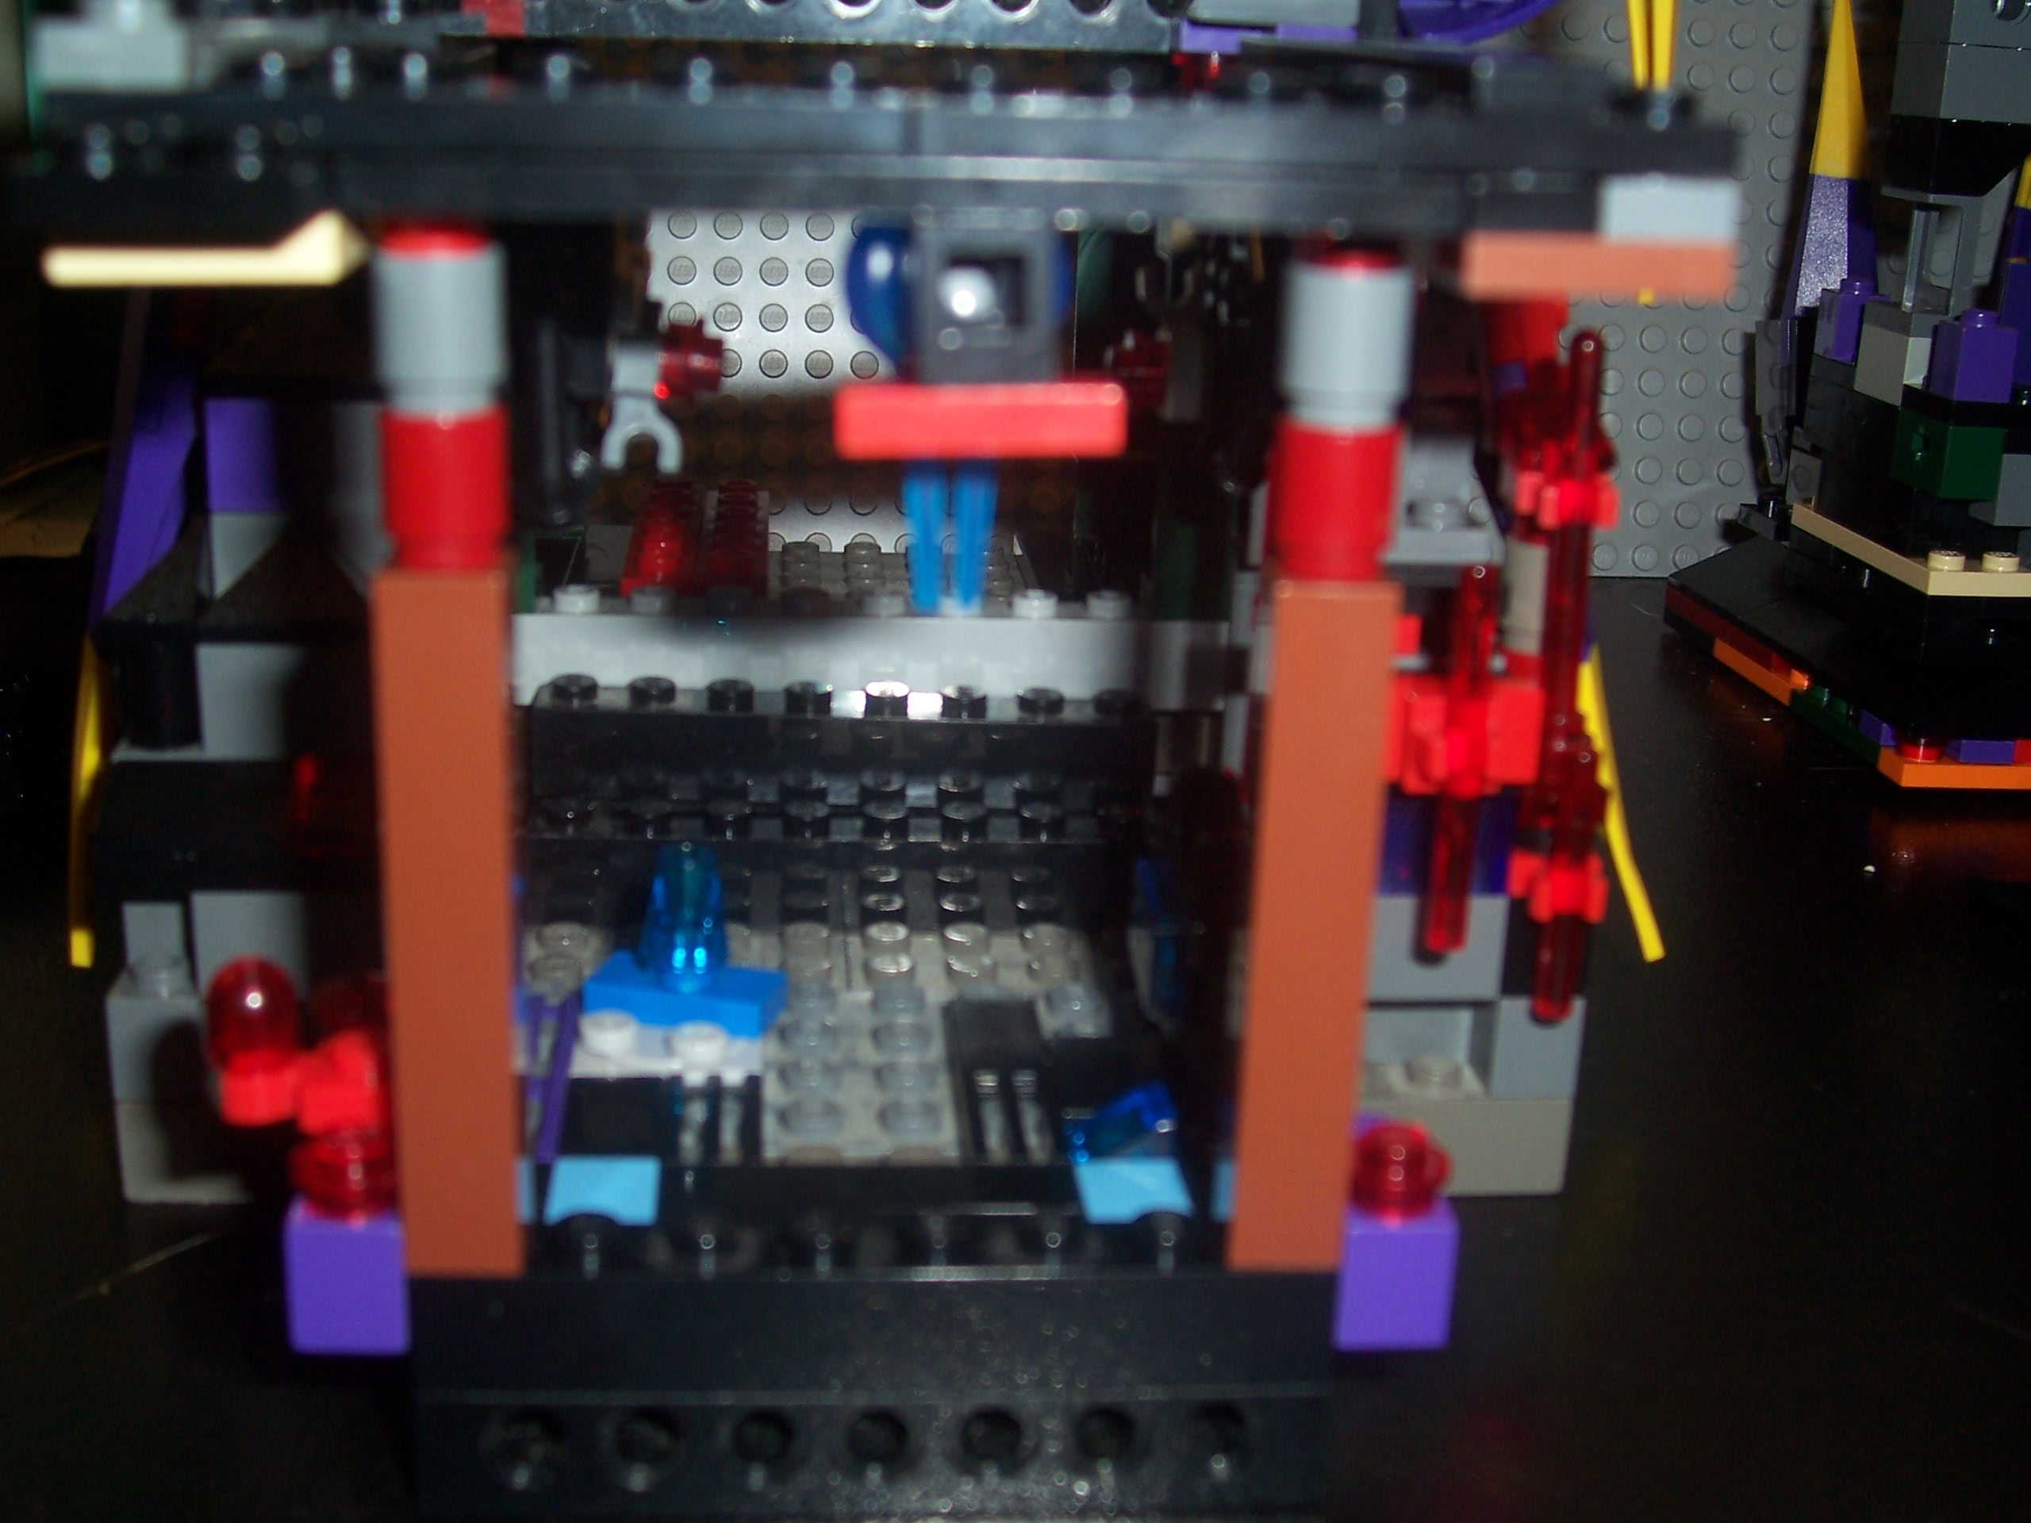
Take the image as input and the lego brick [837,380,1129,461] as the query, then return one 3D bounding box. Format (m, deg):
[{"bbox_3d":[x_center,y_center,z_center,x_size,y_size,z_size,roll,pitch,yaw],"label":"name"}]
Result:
[{"bbox_3d":[-0.002,-0.019,0.139,0.016,0.003,0.008,1,17,-5],"label":"lego brick"}]

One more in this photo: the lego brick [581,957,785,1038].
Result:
[{"bbox_3d":[-0.029,0.020,0.217,0.016,0.003,0.008,6,18,12],"label":"lego brick"}]

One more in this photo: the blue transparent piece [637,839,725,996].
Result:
[{"bbox_3d":[-0.029,0.014,0.215,0.008,0.011,0.008,1,17,-5],"label":"blue transparent piece"}]

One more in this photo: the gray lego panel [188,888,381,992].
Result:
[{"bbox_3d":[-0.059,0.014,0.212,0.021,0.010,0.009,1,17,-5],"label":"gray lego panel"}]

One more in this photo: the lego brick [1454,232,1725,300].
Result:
[{"bbox_3d":[0.034,-0.030,0.146,0.016,0.004,0.008,1,18,-5],"label":"lego brick"}]

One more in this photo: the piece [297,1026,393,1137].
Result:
[{"bbox_3d":[-0.044,0.021,0.165,0.006,0.006,0.006,1,17,-5],"label":"piece"}]

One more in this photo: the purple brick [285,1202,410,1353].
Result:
[{"bbox_3d":[-0.045,0.034,0.169,0.008,0.010,0.008,1,18,-5],"label":"purple brick"}]

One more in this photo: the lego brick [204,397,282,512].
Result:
[{"bbox_3d":[-0.064,-0.026,0.211,0.008,0.010,0.008,1,17,-5],"label":"lego brick"}]

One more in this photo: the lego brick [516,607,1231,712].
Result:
[{"bbox_3d":[-0.017,-0.011,0.263,0.079,0.010,0.008,1,17,-5],"label":"lego brick"}]

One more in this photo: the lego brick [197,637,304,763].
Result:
[{"bbox_3d":[-0.062,-0.007,0.214,0.015,0.010,0.009,1,17,-5],"label":"lego brick"}]

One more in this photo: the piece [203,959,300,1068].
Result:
[{"bbox_3d":[-0.052,0.017,0.170,0.006,0.007,0.006,1,18,-5],"label":"piece"}]

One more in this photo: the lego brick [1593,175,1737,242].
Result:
[{"bbox_3d":[0.038,-0.033,0.146,0.008,0.004,0.008,1,18,-5],"label":"lego brick"}]

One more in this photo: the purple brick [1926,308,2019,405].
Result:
[{"bbox_3d":[0.132,-0.056,0.338,0.008,0.011,0.008,1,17,-3],"label":"purple brick"}]

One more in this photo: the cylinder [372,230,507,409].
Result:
[{"bbox_3d":[-0.035,-0.027,0.150,0.008,0.010,0.008,1,17,-5],"label":"cylinder"}]

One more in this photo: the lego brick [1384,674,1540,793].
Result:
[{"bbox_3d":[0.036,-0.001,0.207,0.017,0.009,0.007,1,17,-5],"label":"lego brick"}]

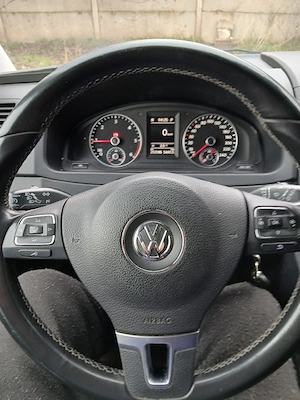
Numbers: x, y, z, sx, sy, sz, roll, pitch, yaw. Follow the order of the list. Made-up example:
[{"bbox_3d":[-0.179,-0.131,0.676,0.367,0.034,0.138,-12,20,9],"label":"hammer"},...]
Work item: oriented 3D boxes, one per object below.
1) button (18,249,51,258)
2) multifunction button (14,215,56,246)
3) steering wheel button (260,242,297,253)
[{"bbox_3d":[-0.124,0.058,0.325,0.034,0.009,0.007,-2,10,3],"label":"button"},{"bbox_3d":[-0.124,0.033,0.324,0.042,0.033,0.010,-2,2,3],"label":"multifunction button"},{"bbox_3d":[0.134,0.049,0.311,0.036,0.009,0.007,-2,10,3],"label":"steering wheel button"}]

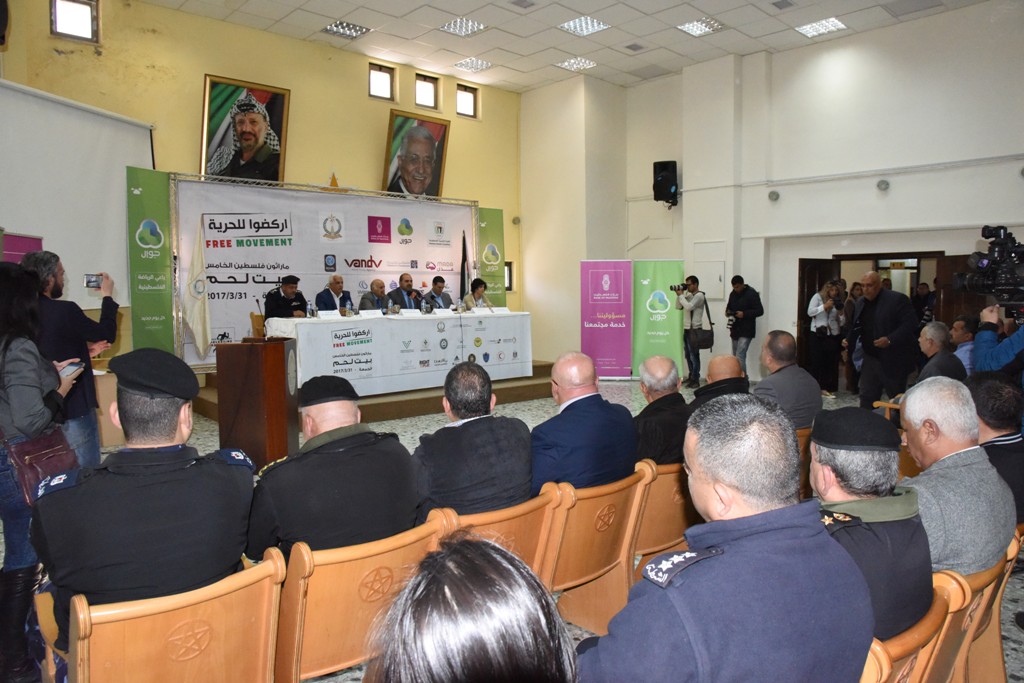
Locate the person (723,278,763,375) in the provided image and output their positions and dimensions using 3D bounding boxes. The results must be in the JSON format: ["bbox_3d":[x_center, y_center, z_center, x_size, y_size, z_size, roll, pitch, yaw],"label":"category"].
[{"bbox_3d":[3.536,-0.158,10.451,0.450,1.680,0.500,-5,7,-41],"label":"person"}]

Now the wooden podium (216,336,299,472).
[{"bbox_3d":[-2.210,0.549,5.980,0.510,1.110,0.640,-1,5,-5],"label":"wooden podium"}]

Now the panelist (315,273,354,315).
[{"bbox_3d":[-2.240,-0.200,8.840,0.520,1.300,0.780,-5,7,-43],"label":"panelist"}]

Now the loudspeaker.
[{"bbox_3d":[2.607,-2.718,11.634,0.410,0.680,0.380,2,5,21],"label":"loudspeaker"}]

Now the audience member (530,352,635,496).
[{"bbox_3d":[0.174,0.699,3.121,0.550,1.340,0.780,-4,7,-38],"label":"audience member"}]

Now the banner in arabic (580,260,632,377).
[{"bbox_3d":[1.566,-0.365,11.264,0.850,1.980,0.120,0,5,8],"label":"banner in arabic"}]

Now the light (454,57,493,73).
[{"bbox_3d":[-0.614,-4.570,11.258,0.580,0.070,0.580,-5,7,-43],"label":"light"}]

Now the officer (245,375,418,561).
[{"bbox_3d":[-0.704,0.762,2.490,0.580,1.340,0.780,-4,7,-38],"label":"officer"}]

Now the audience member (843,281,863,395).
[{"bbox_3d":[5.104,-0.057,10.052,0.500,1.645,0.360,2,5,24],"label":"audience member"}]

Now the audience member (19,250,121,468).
[{"bbox_3d":[-2.329,0.409,3.643,0.520,1.829,0.520,4,6,38],"label":"audience member"}]

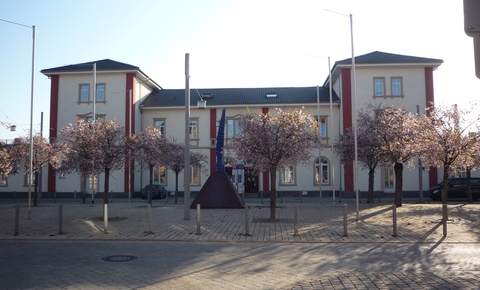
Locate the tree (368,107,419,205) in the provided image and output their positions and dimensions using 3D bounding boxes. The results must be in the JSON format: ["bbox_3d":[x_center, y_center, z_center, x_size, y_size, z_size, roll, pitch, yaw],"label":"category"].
[{"bbox_3d":[8.284,0.606,23.803,3.100,5.401,3.100,-1,-4,4],"label":"tree"}]

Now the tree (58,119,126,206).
[{"bbox_3d":[-5.997,0.999,18.145,2.850,4.057,3.000,-1,-4,4],"label":"tree"}]

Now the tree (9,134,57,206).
[{"bbox_3d":[-11.689,1.419,25.234,2.950,4.128,2.900,-1,-4,4],"label":"tree"}]

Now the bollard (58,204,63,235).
[{"bbox_3d":[-5.701,2.378,14.133,0.120,0.922,0.120,-1,-4,4],"label":"bollard"}]

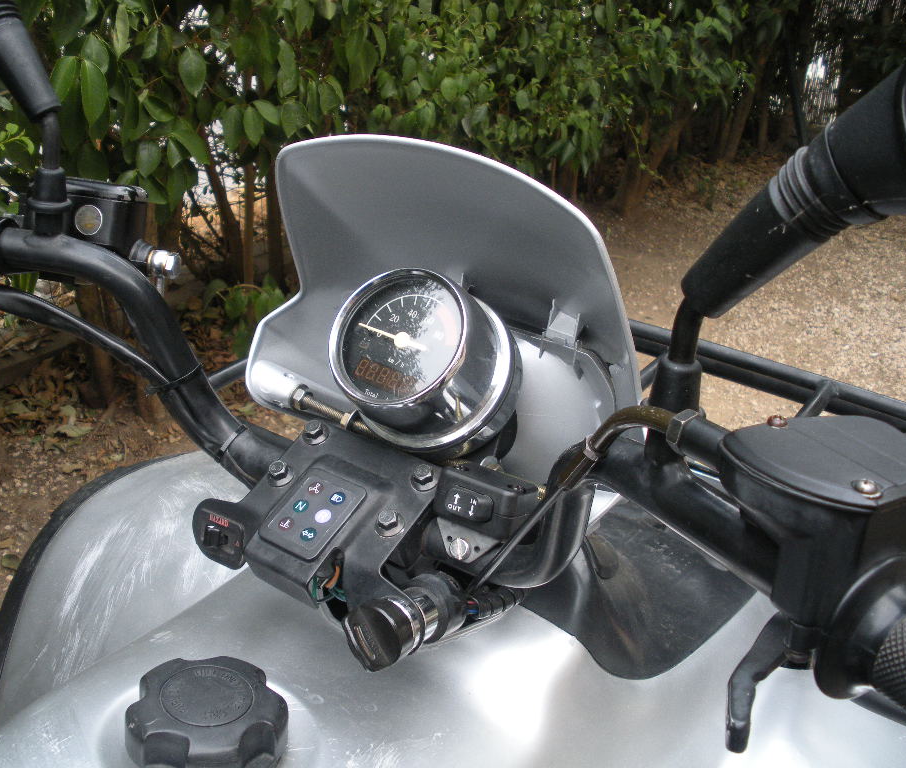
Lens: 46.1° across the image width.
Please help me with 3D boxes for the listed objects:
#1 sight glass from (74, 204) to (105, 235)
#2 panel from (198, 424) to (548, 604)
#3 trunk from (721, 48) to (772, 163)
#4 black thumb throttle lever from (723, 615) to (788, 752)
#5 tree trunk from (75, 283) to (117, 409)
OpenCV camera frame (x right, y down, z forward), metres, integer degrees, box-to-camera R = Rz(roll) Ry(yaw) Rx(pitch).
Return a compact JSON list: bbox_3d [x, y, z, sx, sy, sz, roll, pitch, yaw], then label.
[{"bbox_3d":[-0.197,-0.088,0.575,0.017,0.017,0.007,9,9,13],"label":"sight glass"},{"bbox_3d":[-0.056,0.075,0.595,0.175,0.048,0.105,20,55,30],"label":"panel"},{"bbox_3d":[1.219,-1.161,4.393,0.075,0.500,0.075,20,31,10],"label":"trunk"},{"bbox_3d":[0.103,0.101,0.360,0.025,0.018,0.062,15,30,22],"label":"black thumb throttle lever"},{"bbox_3d":[-0.817,-0.111,2.424,0.068,0.360,0.068,-6,29,-18],"label":"tree trunk"}]

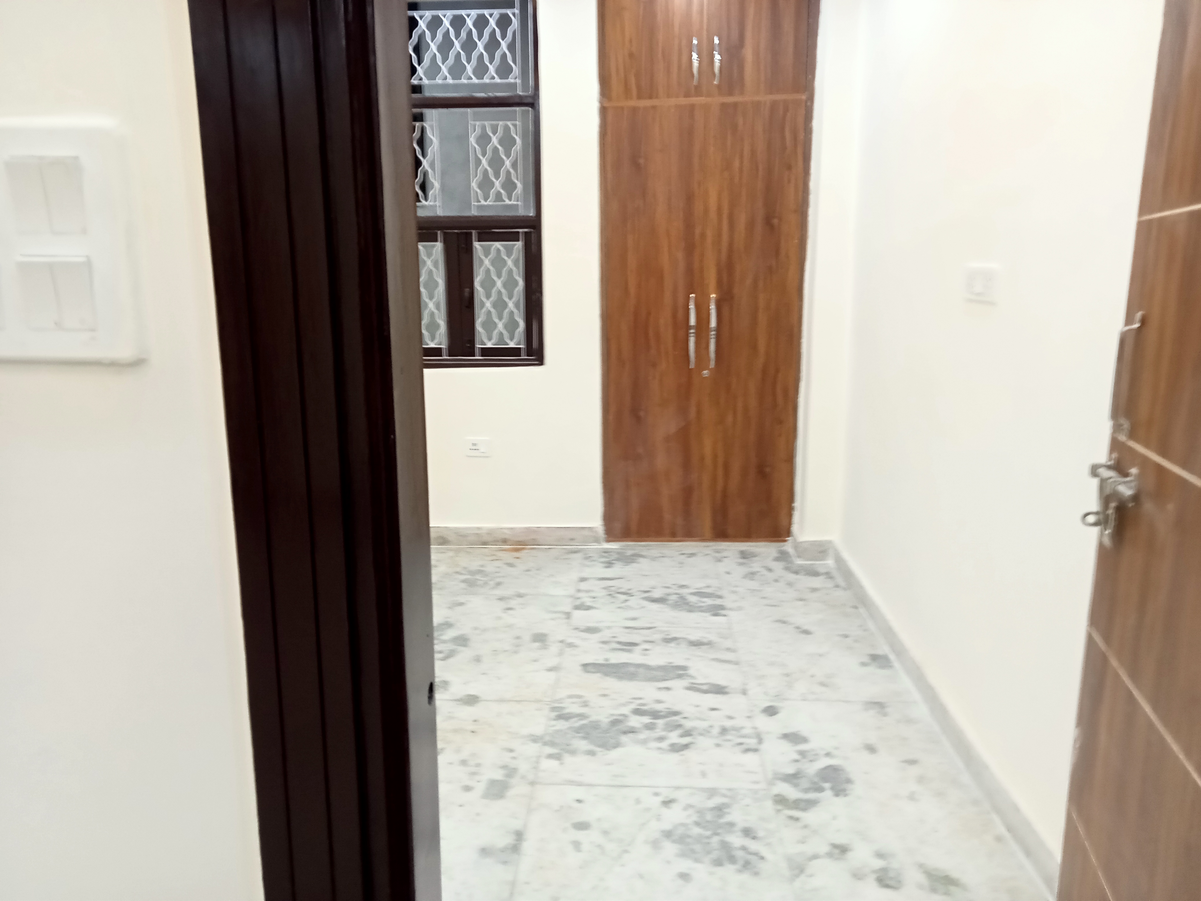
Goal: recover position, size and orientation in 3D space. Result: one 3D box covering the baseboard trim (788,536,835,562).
[{"bbox_3d":[1.006,0.453,4.645,0.173,0.104,0.230,0,10,3],"label":"baseboard trim"}]

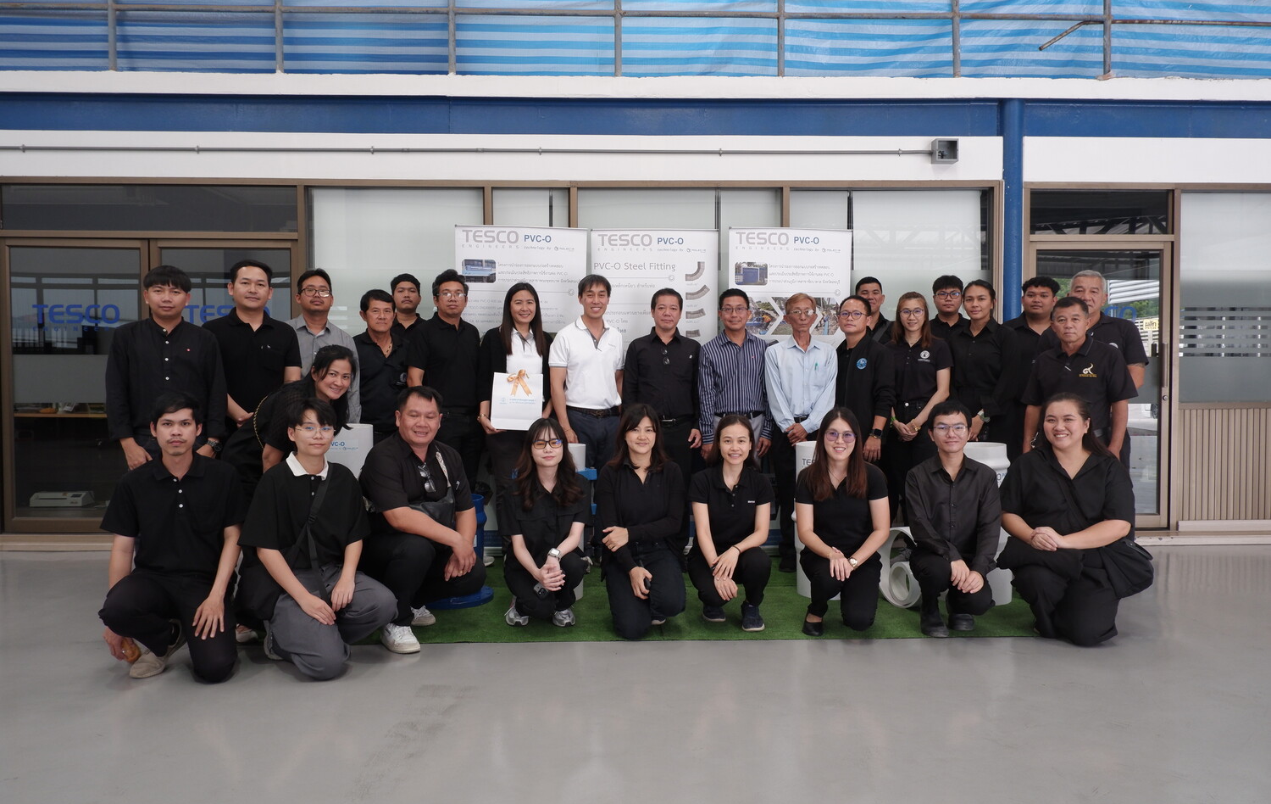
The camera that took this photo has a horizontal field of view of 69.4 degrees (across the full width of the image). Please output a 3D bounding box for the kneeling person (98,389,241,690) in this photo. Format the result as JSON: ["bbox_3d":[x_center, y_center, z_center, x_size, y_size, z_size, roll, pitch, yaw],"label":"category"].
[{"bbox_3d":[-1.805,0.495,3.600,0.560,1.050,0.640,0,1,-14],"label":"kneeling person"}]

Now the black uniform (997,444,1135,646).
[{"bbox_3d":[1.909,0.598,4.080,0.600,0.820,0.620,0,1,14],"label":"black uniform"}]

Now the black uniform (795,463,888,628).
[{"bbox_3d":[0.979,0.655,4.360,0.450,0.740,0.520,0,1,14],"label":"black uniform"}]

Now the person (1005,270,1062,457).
[{"bbox_3d":[2.347,0.132,5.350,0.480,1.735,0.310,0,1,12],"label":"person"}]

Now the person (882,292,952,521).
[{"bbox_3d":[1.595,0.188,5.220,0.430,1.630,0.280,0,1,16],"label":"person"}]

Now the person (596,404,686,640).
[{"bbox_3d":[0.025,0.518,4.260,0.440,1.018,0.600,0,1,0],"label":"person"}]

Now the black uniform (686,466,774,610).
[{"bbox_3d":[0.457,0.639,4.400,0.430,0.670,0.520,0,1,6],"label":"black uniform"}]

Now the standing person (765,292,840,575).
[{"bbox_3d":[0.977,0.167,5.426,0.460,1.620,0.300,0,1,4],"label":"standing person"}]

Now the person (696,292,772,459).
[{"bbox_3d":[0.587,0.164,5.400,0.460,1.673,0.310,0,1,6],"label":"person"}]

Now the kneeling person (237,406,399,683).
[{"bbox_3d":[-1.268,0.511,3.740,0.590,1.056,0.620,0,1,-14],"label":"kneeling person"}]

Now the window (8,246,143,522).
[{"bbox_3d":[-3.734,-0.132,6.120,0.885,1.815,0.040,0,1,-2],"label":"window"}]

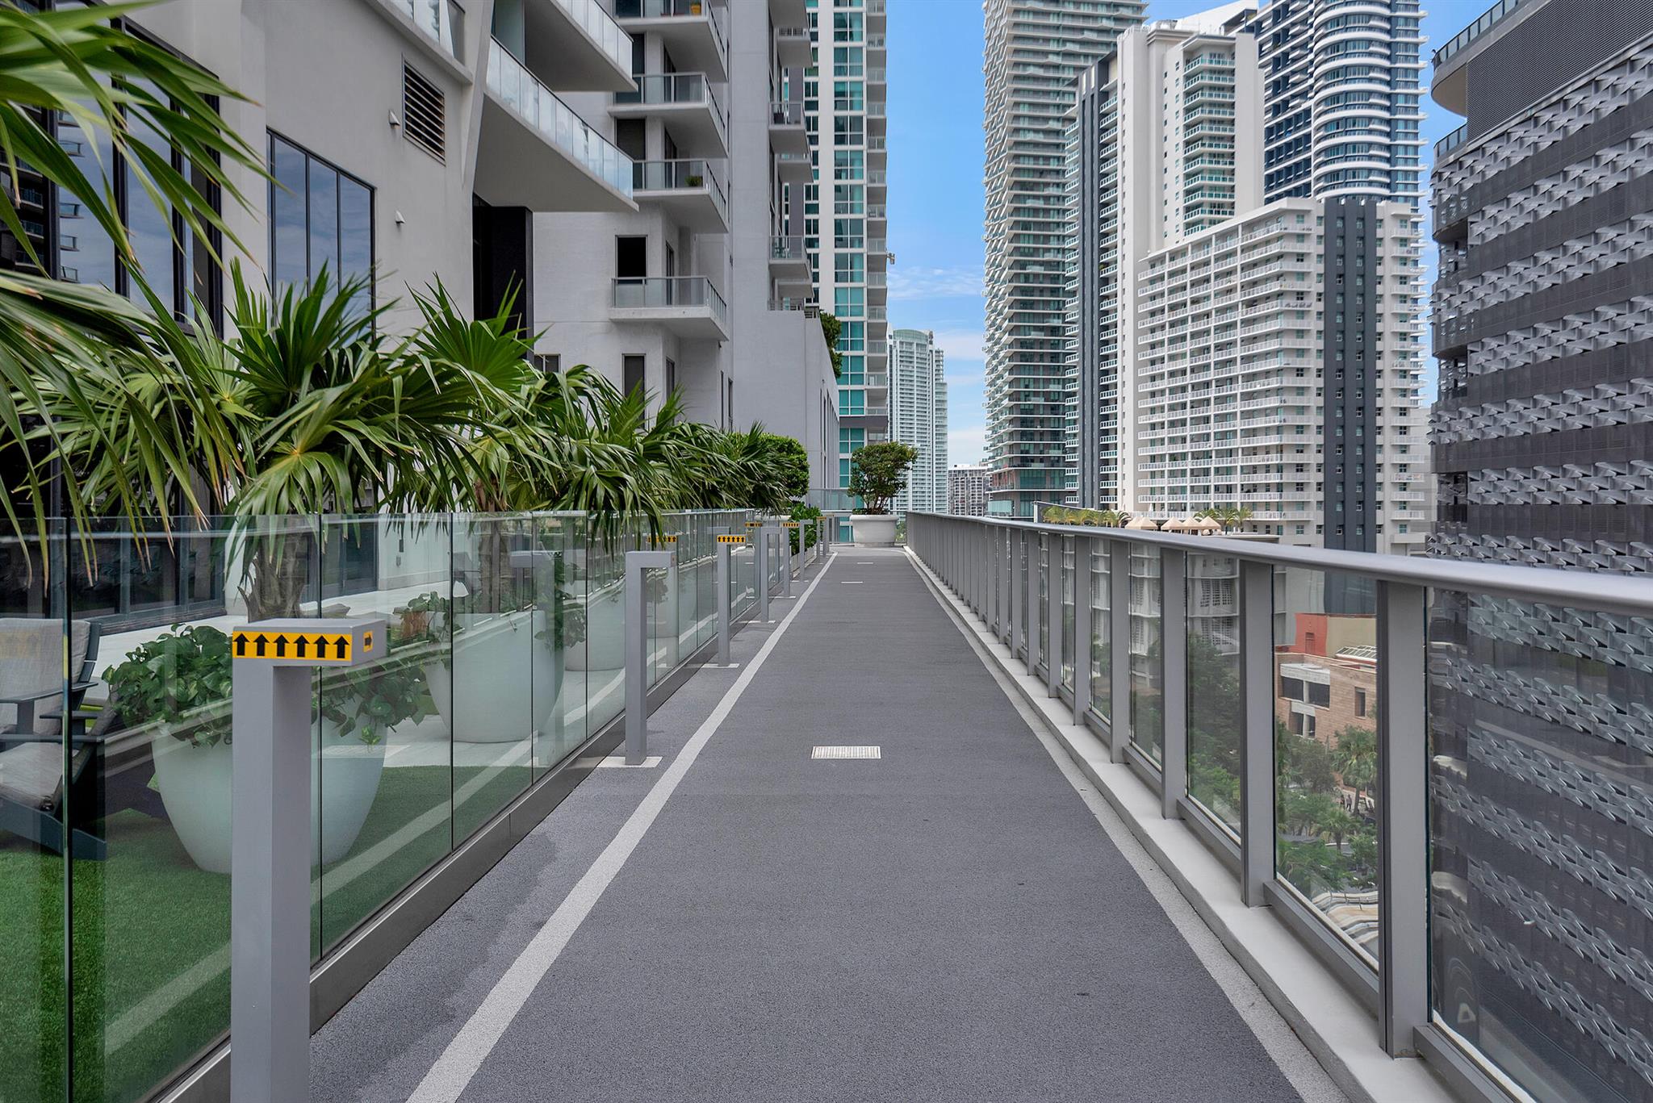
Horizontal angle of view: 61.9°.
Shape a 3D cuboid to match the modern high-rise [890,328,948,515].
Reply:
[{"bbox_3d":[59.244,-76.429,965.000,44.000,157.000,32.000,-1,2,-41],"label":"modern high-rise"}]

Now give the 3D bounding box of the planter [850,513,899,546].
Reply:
[{"bbox_3d":[1.457,-0.650,42.000,1.460,1.020,1.460,0,1,0],"label":"planter"}]

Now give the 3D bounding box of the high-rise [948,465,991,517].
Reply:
[{"bbox_3d":[124.285,-40.491,1200.000,44.000,68.000,26.000,0,1,3],"label":"high-rise"}]

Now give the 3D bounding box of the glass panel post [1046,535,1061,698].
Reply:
[{"bbox_3d":[1.398,0.400,8.450,0.080,1.000,0.075,0,1,2],"label":"glass panel post"}]

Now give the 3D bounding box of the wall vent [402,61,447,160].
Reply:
[{"bbox_3d":[-6.657,-7.266,22.800,0.120,1.220,1.850,0,1,5],"label":"wall vent"}]

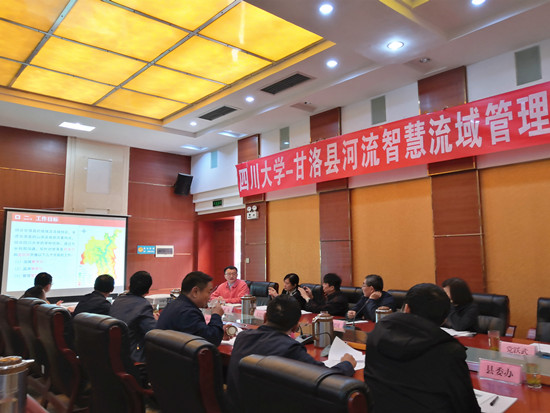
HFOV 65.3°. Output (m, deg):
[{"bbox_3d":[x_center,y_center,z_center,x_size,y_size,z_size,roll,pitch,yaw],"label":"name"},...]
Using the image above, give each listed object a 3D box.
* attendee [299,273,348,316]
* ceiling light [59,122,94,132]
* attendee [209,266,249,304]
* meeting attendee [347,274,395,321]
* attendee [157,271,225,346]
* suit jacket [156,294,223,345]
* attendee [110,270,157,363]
[{"bbox_3d":[0.467,1.245,3.979,0.780,1.250,0.540,2,-7,-22],"label":"attendee"},{"bbox_3d":[-3.744,-1.512,8.161,0.580,0.060,0.310,5,-8,-41],"label":"ceiling light"},{"bbox_3d":[-0.614,1.413,5.739,0.580,1.250,0.750,-3,-6,23],"label":"attendee"},{"bbox_3d":[0.969,1.255,4.036,0.750,1.180,0.600,3,-7,-34],"label":"meeting attendee"},{"bbox_3d":[-0.423,1.056,2.463,0.800,1.320,0.560,4,-8,-37],"label":"attendee"},{"bbox_3d":[-0.440,0.880,2.468,0.500,0.730,0.550,4,-8,-37],"label":"suit jacket"},{"bbox_3d":[-0.950,1.130,3.021,0.540,1.300,0.780,-5,-7,33],"label":"attendee"}]

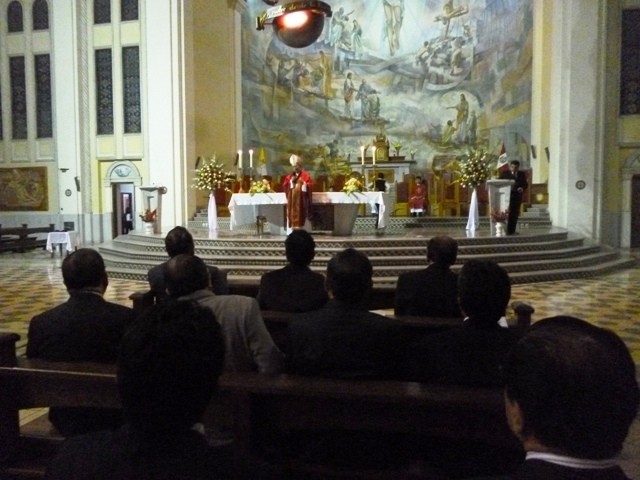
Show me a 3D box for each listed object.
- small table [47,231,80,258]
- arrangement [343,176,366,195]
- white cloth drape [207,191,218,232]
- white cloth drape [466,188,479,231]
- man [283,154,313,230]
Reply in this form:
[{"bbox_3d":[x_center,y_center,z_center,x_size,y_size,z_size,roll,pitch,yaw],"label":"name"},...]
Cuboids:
[{"bbox_3d":[-7.943,0.157,16.000,0.680,0.780,0.660,0,3,3],"label":"small table"},{"bbox_3d":[0.826,-1.305,12.400,0.560,0.430,0.420,0,3,7],"label":"arrangement"},{"bbox_3d":[-3.000,-0.798,14.500,0.270,1.050,0.260,1,4,15],"label":"white cloth drape"},{"bbox_3d":[4.132,-0.819,14.000,0.350,1.120,0.320,1,4,15],"label":"white cloth drape"},{"bbox_3d":[-0.524,-0.993,12.050,0.680,1.880,0.500,0,3,5],"label":"man"}]

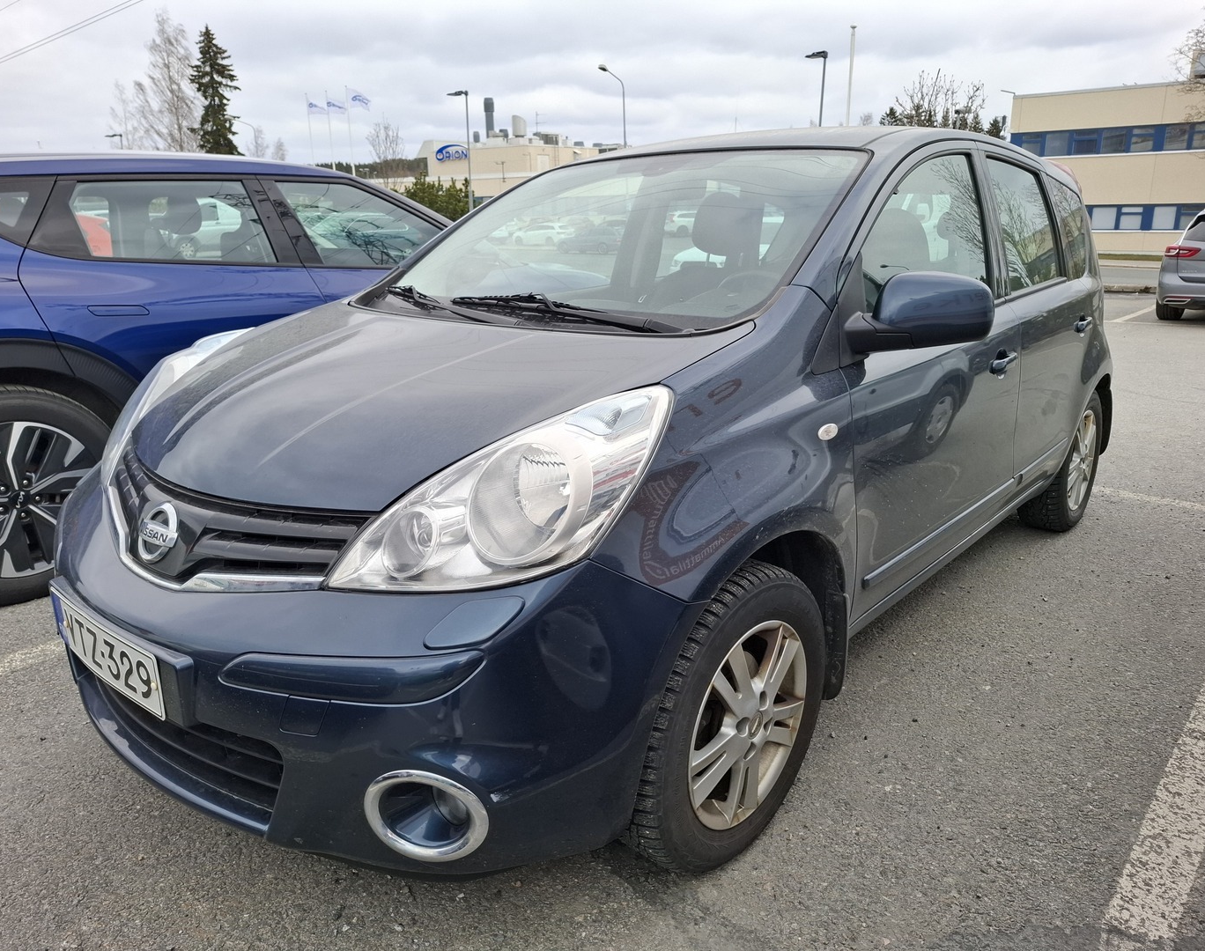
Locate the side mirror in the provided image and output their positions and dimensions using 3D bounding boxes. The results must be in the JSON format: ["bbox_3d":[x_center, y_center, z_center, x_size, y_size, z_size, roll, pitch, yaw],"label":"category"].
[{"bbox_3d":[0.674,-0.347,1.776,0.230,0.170,0.190,12,20,40],"label":"side mirror"}]

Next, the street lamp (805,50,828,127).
[{"bbox_3d":[6.522,-9.720,26.620,0.800,6.680,0.250,5,16,19],"label":"street lamp"}]

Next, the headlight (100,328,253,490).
[{"bbox_3d":[-1.032,-0.179,2.102,0.474,0.290,0.409,-12,19,-35],"label":"headlight"}]

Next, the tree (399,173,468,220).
[{"bbox_3d":[-7.035,-10.677,35.793,3.500,4.036,3.200,-4,16,-10],"label":"tree"}]

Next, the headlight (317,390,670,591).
[{"bbox_3d":[-0.144,0.016,1.348,0.409,0.290,0.474,8,18,28],"label":"headlight"}]

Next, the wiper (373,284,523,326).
[{"bbox_3d":[-0.381,-0.446,2.226,0.680,0.080,0.100,17,23,41],"label":"wiper"}]

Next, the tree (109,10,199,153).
[{"bbox_3d":[-29.231,-22.660,57.476,7.200,16.204,6.800,-8,17,-24],"label":"tree"}]

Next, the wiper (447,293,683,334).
[{"bbox_3d":[-0.125,-0.392,1.994,0.800,0.075,0.090,17,23,41],"label":"wiper"}]

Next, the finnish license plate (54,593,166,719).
[{"bbox_3d":[-0.869,0.302,1.473,0.442,0.118,0.012,12,20,39],"label":"finnish license plate"}]

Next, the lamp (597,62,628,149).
[{"bbox_3d":[0.459,-15.835,43.344,1.550,9.688,0.300,0,16,2],"label":"lamp"}]

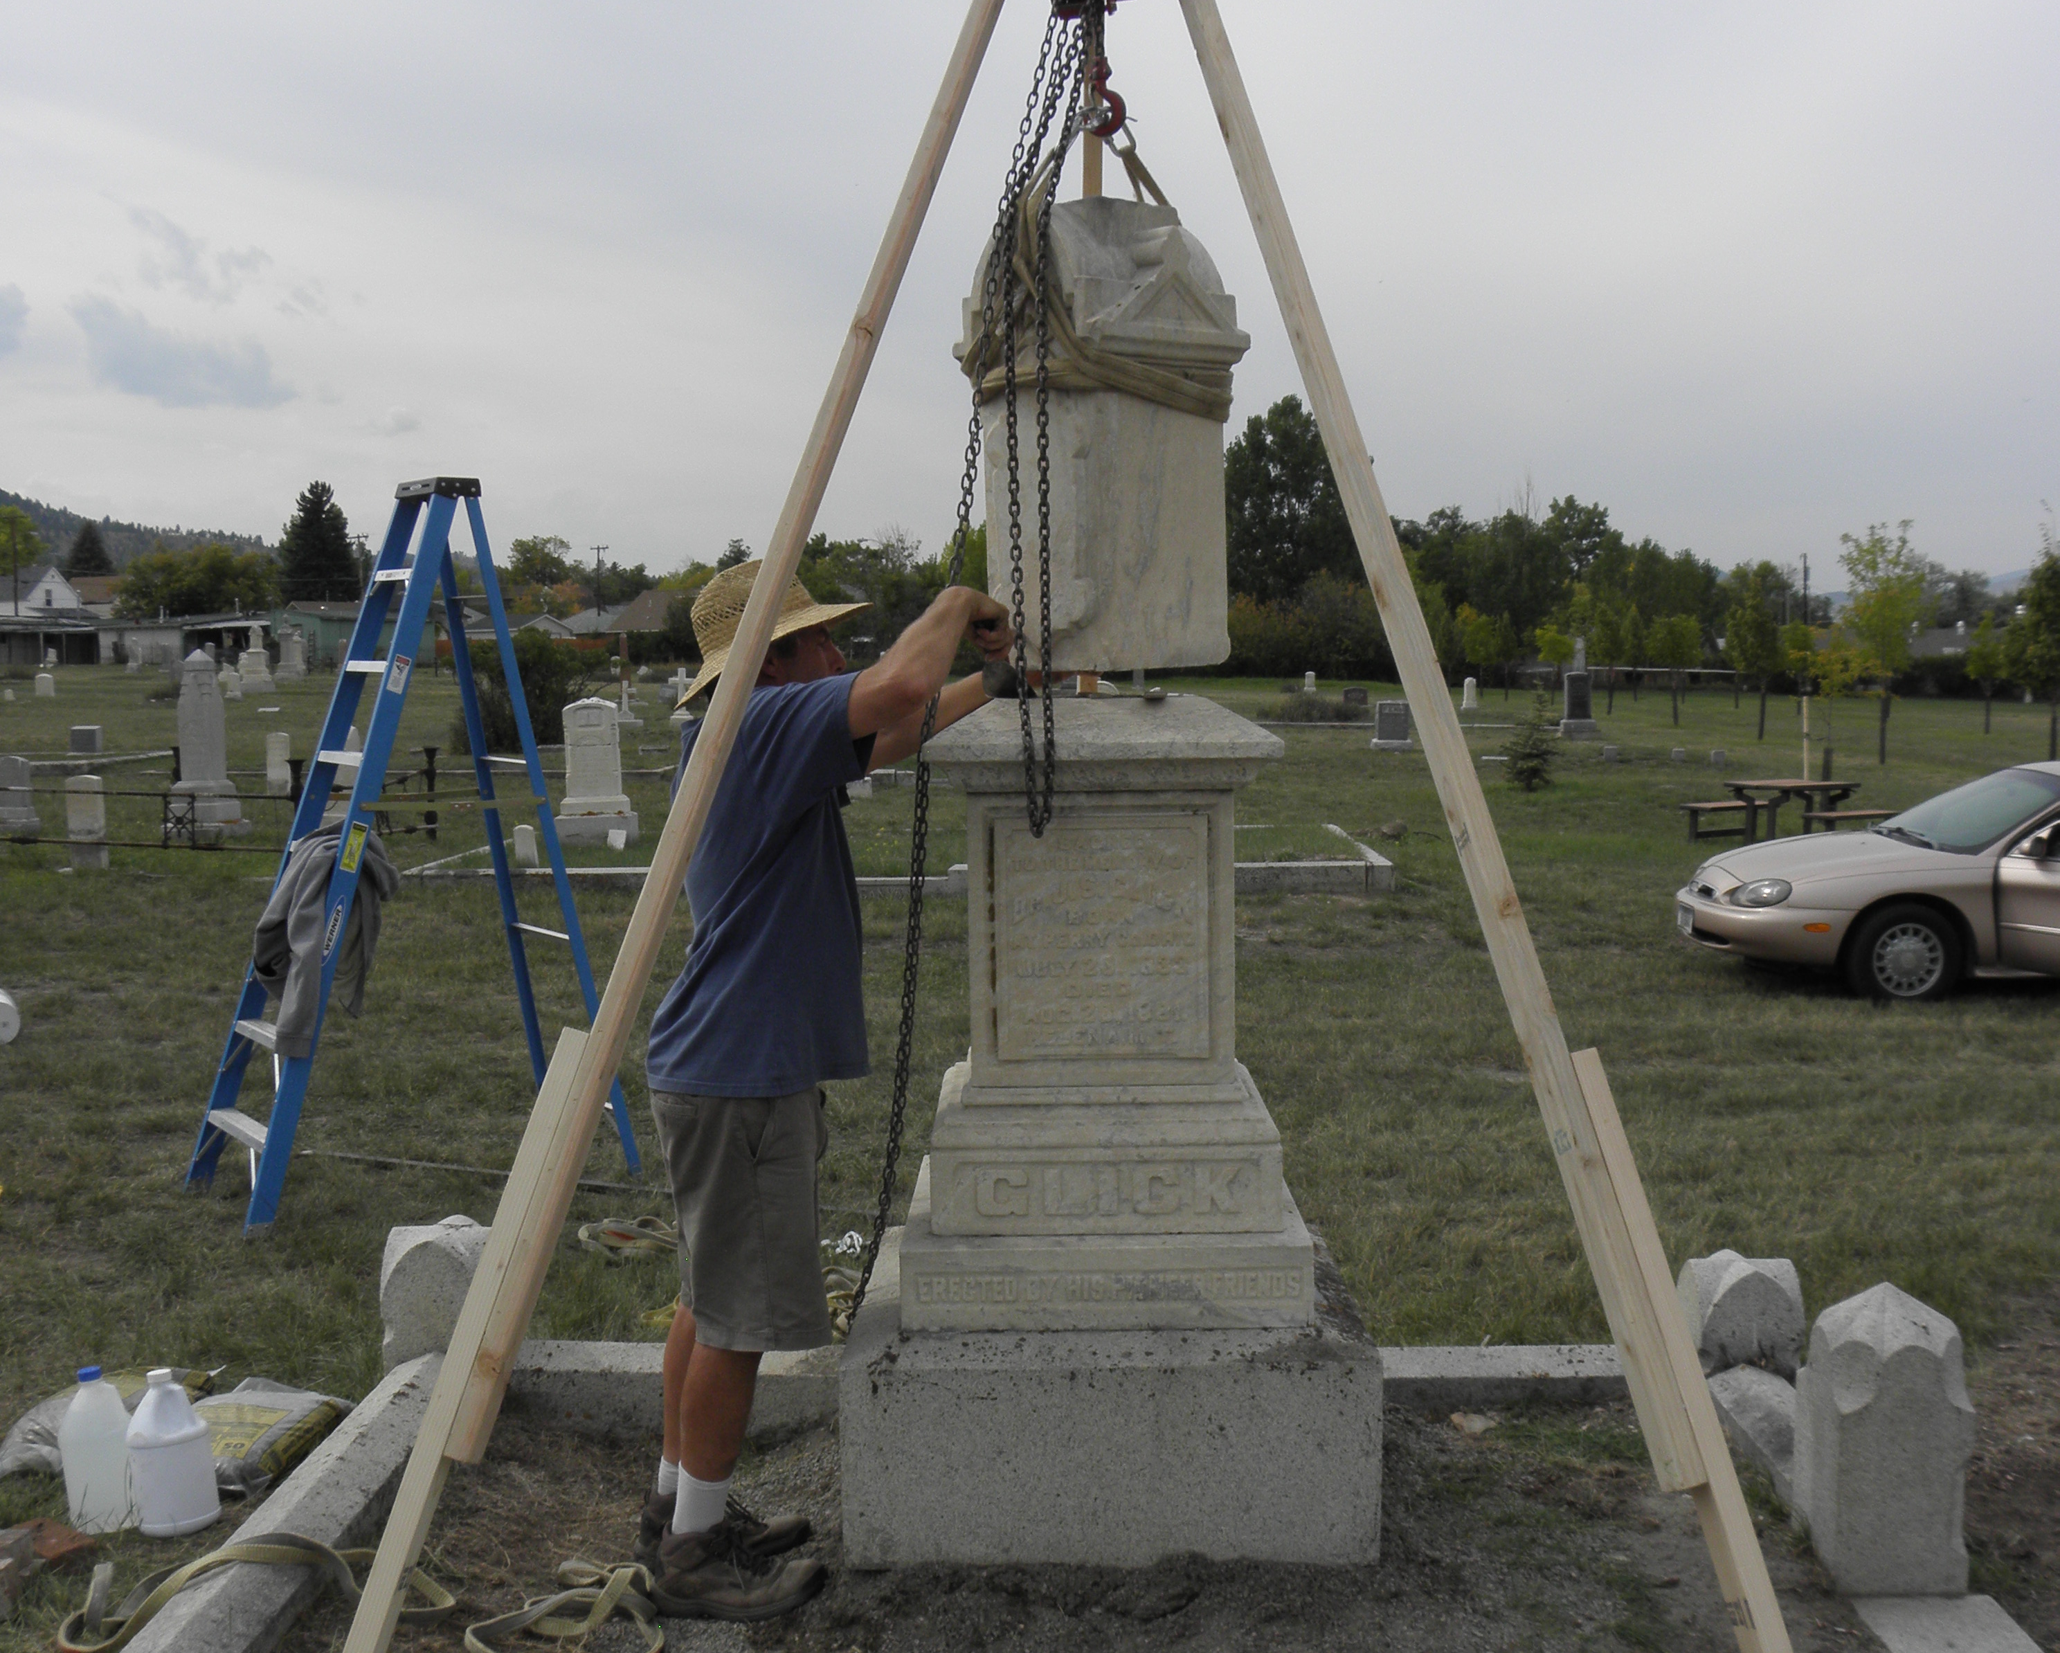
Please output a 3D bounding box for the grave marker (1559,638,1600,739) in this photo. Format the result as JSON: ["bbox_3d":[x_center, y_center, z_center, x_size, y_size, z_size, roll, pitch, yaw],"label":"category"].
[{"bbox_3d":[13.607,-3.422,51.000,0.920,2.546,0.750,0,5,0],"label":"grave marker"}]

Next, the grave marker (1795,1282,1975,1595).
[{"bbox_3d":[1.487,1.047,3.603,0.235,0.506,0.235,0,5,0],"label":"grave marker"}]

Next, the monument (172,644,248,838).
[{"bbox_3d":[-9.000,-0.872,22.600,0.860,2.120,0.860,-1,4,-14],"label":"monument"}]

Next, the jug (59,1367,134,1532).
[{"bbox_3d":[-1.821,1.196,4.024,0.150,0.300,0.150,-1,5,0],"label":"jug"}]

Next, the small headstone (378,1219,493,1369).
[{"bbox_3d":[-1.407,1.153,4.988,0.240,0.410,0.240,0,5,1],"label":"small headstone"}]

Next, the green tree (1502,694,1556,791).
[{"bbox_3d":[8.200,-1.430,34.000,0.880,1.750,0.880,0,4,0],"label":"green tree"}]

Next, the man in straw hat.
[{"bbox_3d":[-0.355,0.443,3.631,0.642,1.822,0.510,-1,5,-8],"label":"man in straw hat"}]

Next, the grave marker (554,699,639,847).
[{"bbox_3d":[-4.359,-0.541,20.800,0.800,1.493,0.460,0,5,0],"label":"grave marker"}]

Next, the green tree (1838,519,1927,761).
[{"bbox_3d":[18.192,-3.959,44.000,1.900,5.217,1.900,0,5,0],"label":"green tree"}]

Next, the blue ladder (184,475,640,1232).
[{"bbox_3d":[-2.064,0.036,6.834,1.367,2.330,0.658,-4,6,-37],"label":"blue ladder"}]

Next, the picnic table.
[{"bbox_3d":[8.620,-0.130,23.400,1.550,0.750,0.800,-3,5,-40],"label":"picnic table"}]

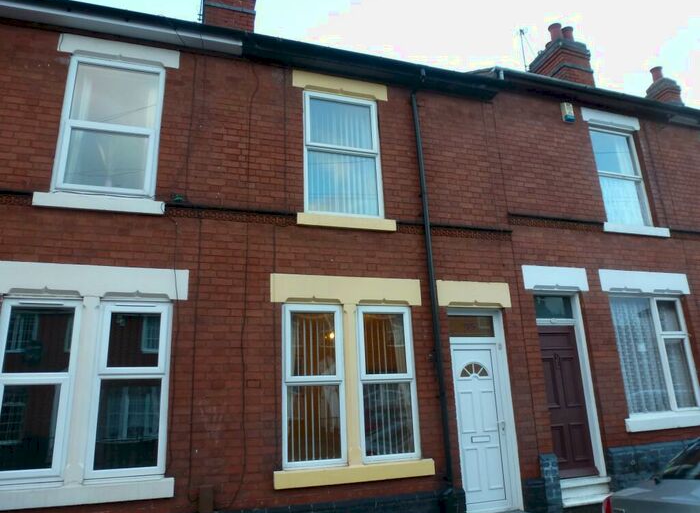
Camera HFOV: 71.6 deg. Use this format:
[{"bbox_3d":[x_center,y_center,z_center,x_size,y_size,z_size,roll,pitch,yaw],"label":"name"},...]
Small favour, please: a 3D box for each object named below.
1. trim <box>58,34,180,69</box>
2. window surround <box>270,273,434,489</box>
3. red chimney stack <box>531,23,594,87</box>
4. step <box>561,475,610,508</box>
[{"bbox_3d":[-2.687,-2.384,5.719,1.284,0.230,0.100,3,-16,-17],"label":"trim"},{"bbox_3d":[0.026,1.327,5.493,1.860,2.233,0.160,3,-16,-17],"label":"window surround"},{"bbox_3d":[4.681,-4.186,10.744,0.754,1.528,0.933,3,-16,-17],"label":"red chimney stack"},{"bbox_3d":[2.837,2.901,6.029,0.800,0.310,0.320,3,-16,-17],"label":"step"}]

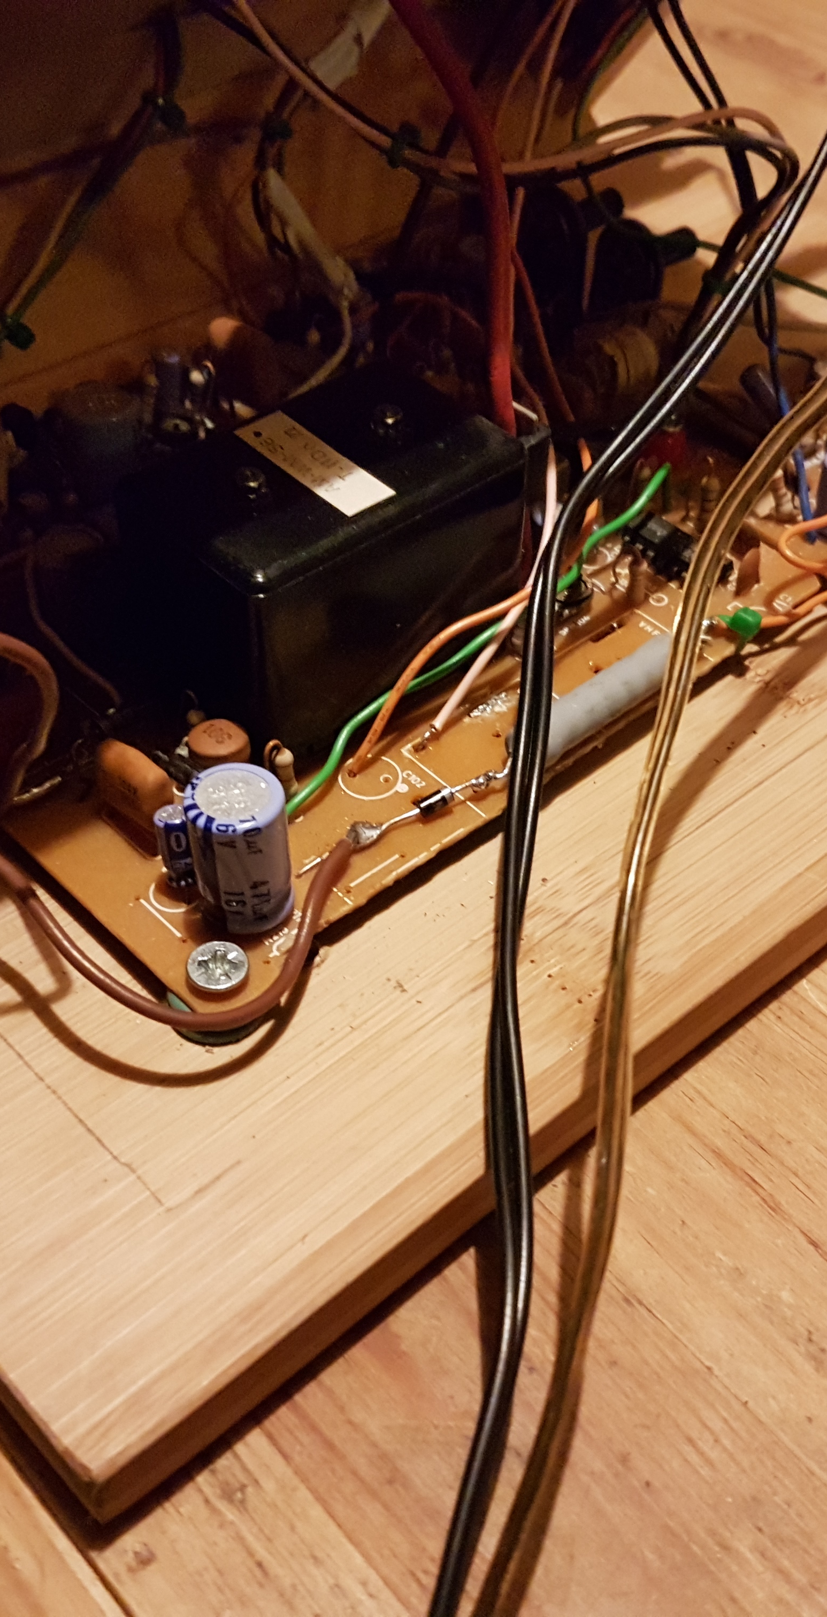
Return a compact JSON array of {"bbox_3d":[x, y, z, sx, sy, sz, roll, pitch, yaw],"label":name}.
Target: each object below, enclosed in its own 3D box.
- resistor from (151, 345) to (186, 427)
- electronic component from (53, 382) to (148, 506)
[{"bbox_3d":[-0.037,-0.066,0.257,0.005,0.012,0.005,-32,58,-33],"label":"resistor"},{"bbox_3d":[-0.046,-0.052,0.238,0.013,0.018,0.013,5,45,-5],"label":"electronic component"}]

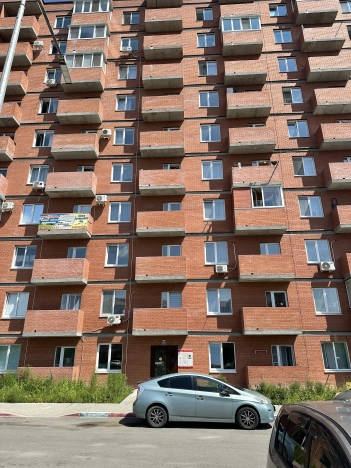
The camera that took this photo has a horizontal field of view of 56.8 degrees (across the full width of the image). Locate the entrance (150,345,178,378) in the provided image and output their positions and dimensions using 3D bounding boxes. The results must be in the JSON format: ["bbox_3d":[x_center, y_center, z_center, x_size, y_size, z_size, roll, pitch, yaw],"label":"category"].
[{"bbox_3d":[-0.593,7.245,17.685,1.530,2.174,0.200,-1,-20,3],"label":"entrance"}]

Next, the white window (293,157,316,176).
[{"bbox_3d":[8.573,-4.464,21.489,1.358,1.413,0.150,-1,-20,3],"label":"white window"}]

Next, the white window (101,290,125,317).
[{"bbox_3d":[-3.577,4.047,18.809,1.390,1.453,0.140,-1,-20,3],"label":"white window"}]

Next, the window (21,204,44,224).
[{"bbox_3d":[-9.358,-1.290,21.109,1.376,1.429,0.150,-1,-20,3],"label":"window"}]

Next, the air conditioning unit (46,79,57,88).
[{"bbox_3d":[-9.402,-11.421,24.712,0.780,0.550,0.300,-1,-20,3],"label":"air conditioning unit"}]

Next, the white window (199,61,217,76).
[{"bbox_3d":[2.424,-12.516,24.598,1.390,1.453,0.140,-1,-20,3],"label":"white window"}]

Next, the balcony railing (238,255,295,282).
[{"bbox_3d":[5.162,2.000,18.659,3.036,1.342,0.914,-1,-20,3],"label":"balcony railing"}]

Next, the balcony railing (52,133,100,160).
[{"bbox_3d":[-6.595,-5.821,21.613,2.924,1.302,0.888,-1,-20,3],"label":"balcony railing"}]

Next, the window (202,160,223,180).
[{"bbox_3d":[2.494,-4.252,21.679,1.367,1.424,0.150,-1,-20,3],"label":"window"}]

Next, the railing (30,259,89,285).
[{"bbox_3d":[-6.793,2.257,19.185,2.997,1.372,0.816,-1,-20,3],"label":"railing"}]

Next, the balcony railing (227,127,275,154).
[{"bbox_3d":[5.130,-6.279,21.900,2.950,1.381,0.947,-1,-20,3],"label":"balcony railing"}]

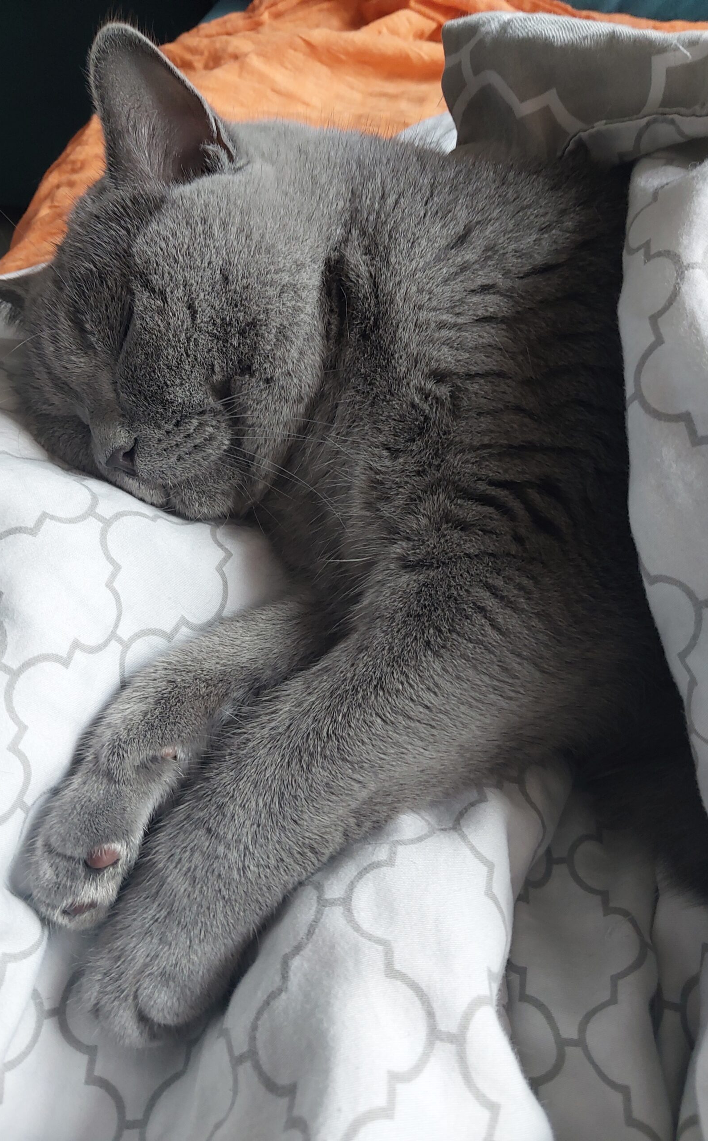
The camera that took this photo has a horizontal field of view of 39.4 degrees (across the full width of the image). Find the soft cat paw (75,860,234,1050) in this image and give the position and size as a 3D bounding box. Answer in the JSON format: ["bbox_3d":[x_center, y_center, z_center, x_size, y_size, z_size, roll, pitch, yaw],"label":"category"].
[{"bbox_3d":[-0.061,0.122,0.320,0.042,0.034,0.057,20,62,15],"label":"soft cat paw"}]

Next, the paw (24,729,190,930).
[{"bbox_3d":[-0.084,0.090,0.340,0.036,0.036,0.062,36,63,-20],"label":"paw"}]

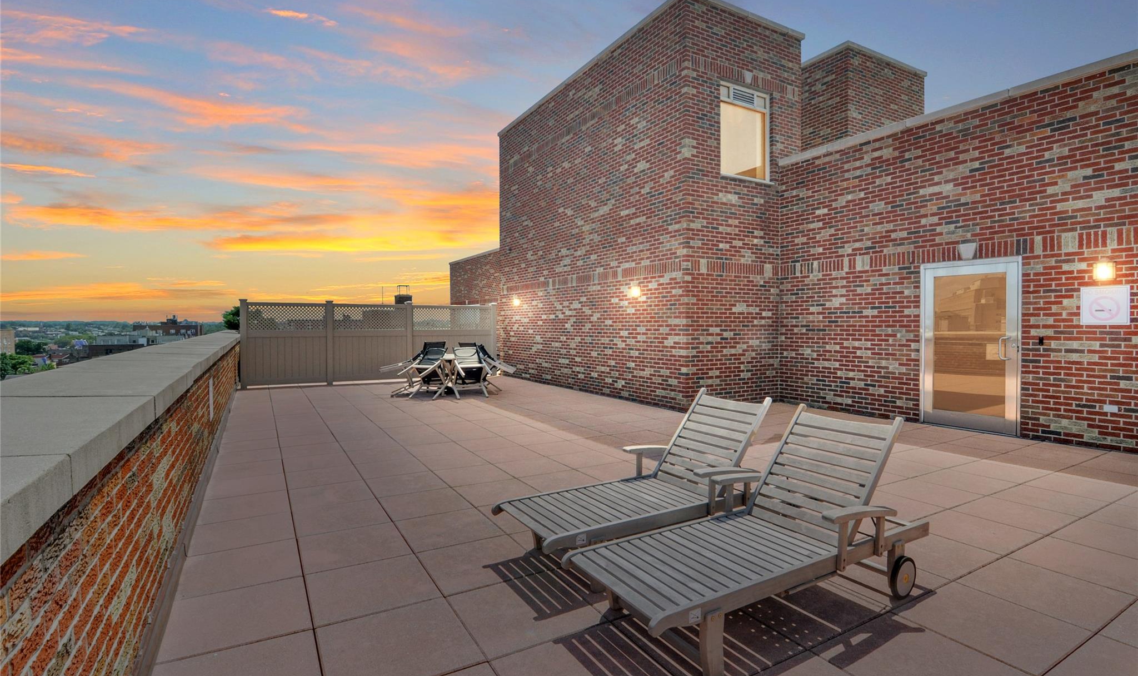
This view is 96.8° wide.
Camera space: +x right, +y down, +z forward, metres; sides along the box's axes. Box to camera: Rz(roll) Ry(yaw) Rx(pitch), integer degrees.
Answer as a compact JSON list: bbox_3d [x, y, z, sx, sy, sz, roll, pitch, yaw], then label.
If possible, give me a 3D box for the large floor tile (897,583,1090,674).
[{"bbox_3d":[2.031,1.389,2.439,0.607,0.040,0.579,-1,2,-31],"label":"large floor tile"}]

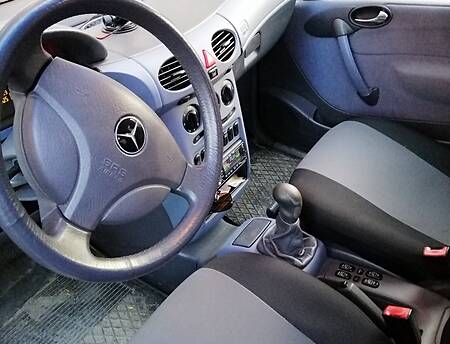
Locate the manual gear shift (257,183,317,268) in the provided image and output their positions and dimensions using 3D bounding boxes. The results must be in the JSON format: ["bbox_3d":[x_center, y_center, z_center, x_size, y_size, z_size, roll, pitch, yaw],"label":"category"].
[{"bbox_3d":[0.136,0.098,0.927,0.120,0.165,0.095,17,39,28],"label":"manual gear shift"}]

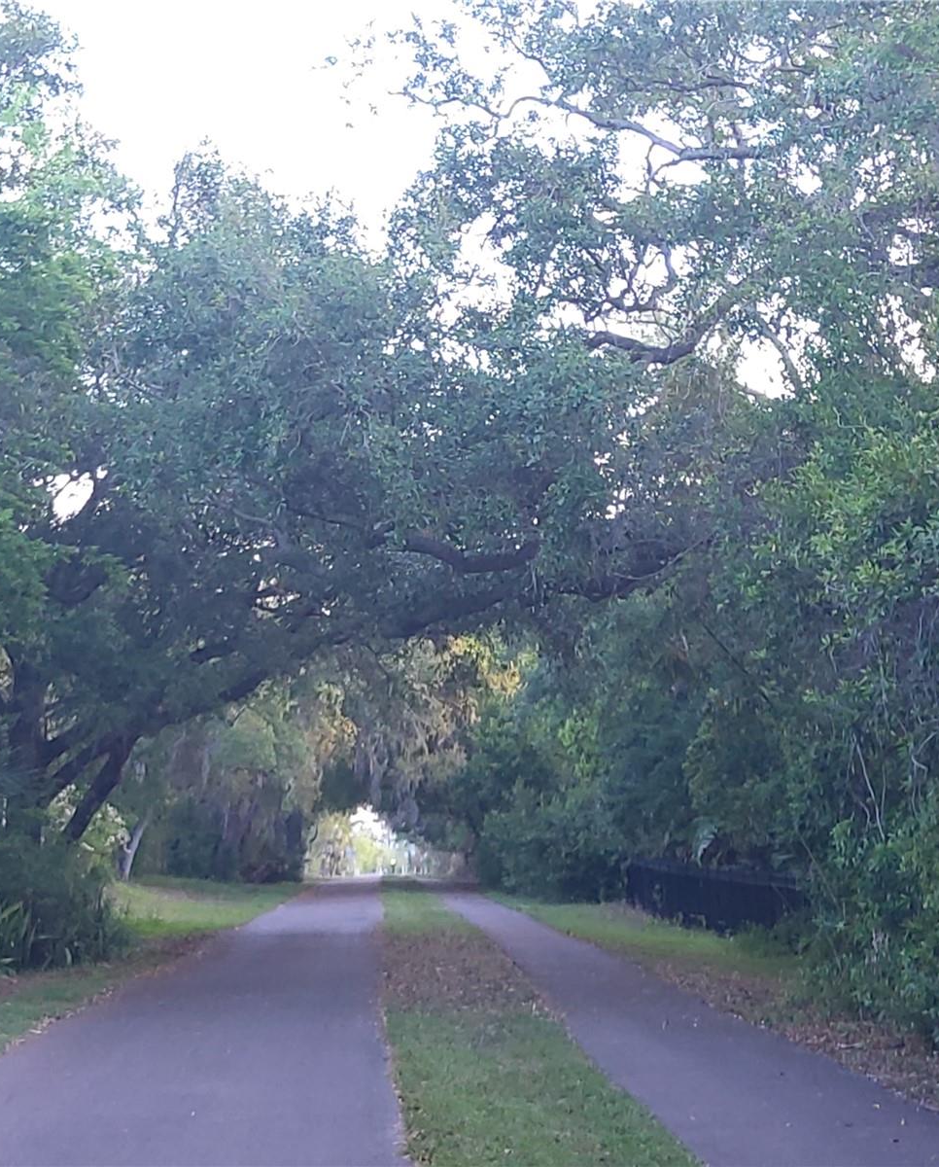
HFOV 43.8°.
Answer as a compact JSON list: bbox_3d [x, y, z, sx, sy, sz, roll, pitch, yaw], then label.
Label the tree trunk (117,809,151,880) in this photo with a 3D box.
[{"bbox_3d":[-10.641,8.274,37.000,1.050,2.300,0.750,0,-12,0],"label":"tree trunk"}]

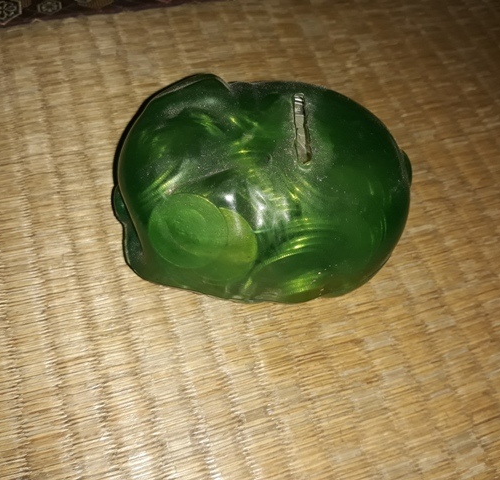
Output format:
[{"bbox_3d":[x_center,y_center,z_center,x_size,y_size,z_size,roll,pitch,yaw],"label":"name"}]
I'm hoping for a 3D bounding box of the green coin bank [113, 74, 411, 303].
[{"bbox_3d":[0.006,-0.019,0.198,0.117,0.079,0.086,-4,63,-8],"label":"green coin bank"}]

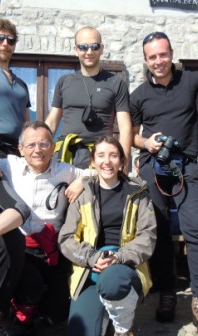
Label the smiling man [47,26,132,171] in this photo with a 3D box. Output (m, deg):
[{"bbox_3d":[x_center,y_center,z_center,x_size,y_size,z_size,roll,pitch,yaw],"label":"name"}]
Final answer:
[{"bbox_3d":[-0.067,-0.056,2.483,0.560,1.760,0.330,0,-5,-2],"label":"smiling man"}]

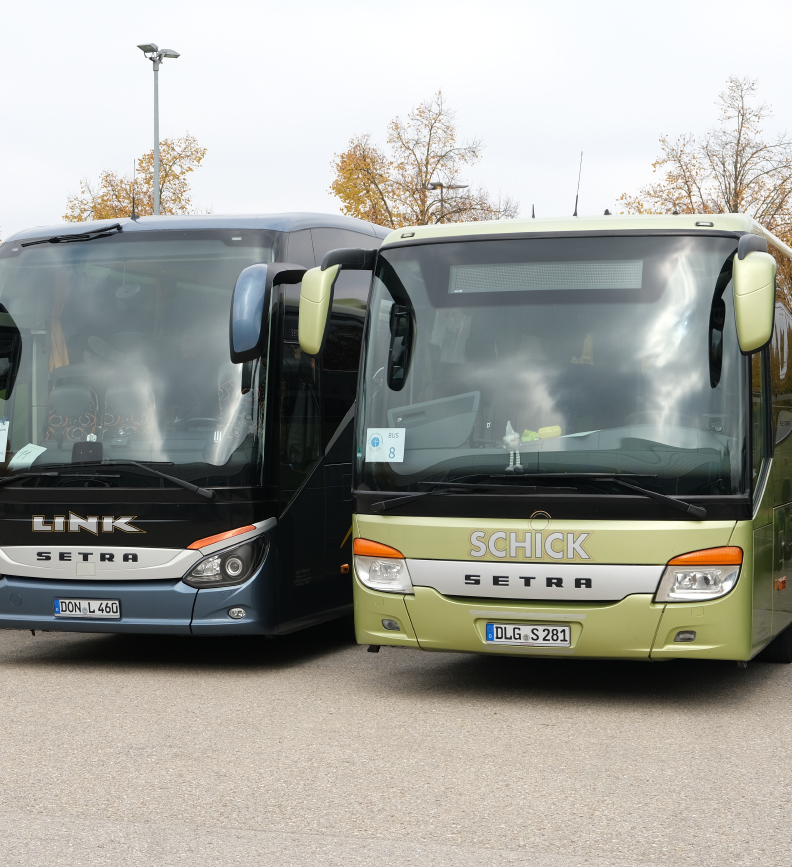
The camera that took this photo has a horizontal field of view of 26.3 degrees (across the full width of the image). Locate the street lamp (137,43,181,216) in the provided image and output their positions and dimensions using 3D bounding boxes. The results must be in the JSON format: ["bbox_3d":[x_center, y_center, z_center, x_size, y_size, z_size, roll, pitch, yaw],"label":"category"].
[{"bbox_3d":[-4.210,-2.719,29.950,0.740,8.300,0.550,0,0,20],"label":"street lamp"}]

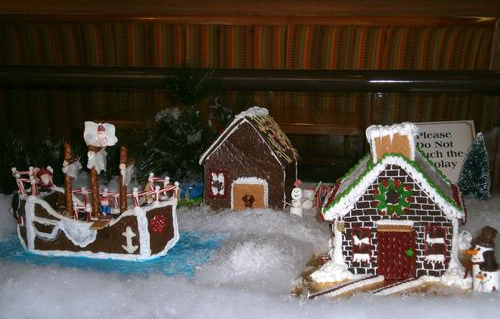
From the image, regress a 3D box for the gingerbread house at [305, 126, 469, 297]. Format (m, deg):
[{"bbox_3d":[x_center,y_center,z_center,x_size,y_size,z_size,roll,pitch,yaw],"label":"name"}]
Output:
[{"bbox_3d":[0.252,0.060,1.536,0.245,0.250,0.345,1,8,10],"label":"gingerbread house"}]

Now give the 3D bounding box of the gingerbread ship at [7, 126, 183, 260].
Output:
[{"bbox_3d":[-0.297,0.049,1.636,0.330,0.234,0.150,1,8,9],"label":"gingerbread ship"}]

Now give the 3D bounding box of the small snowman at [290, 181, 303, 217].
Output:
[{"bbox_3d":[0.100,0.085,1.870,0.027,0.078,0.026,0,8,3],"label":"small snowman"}]

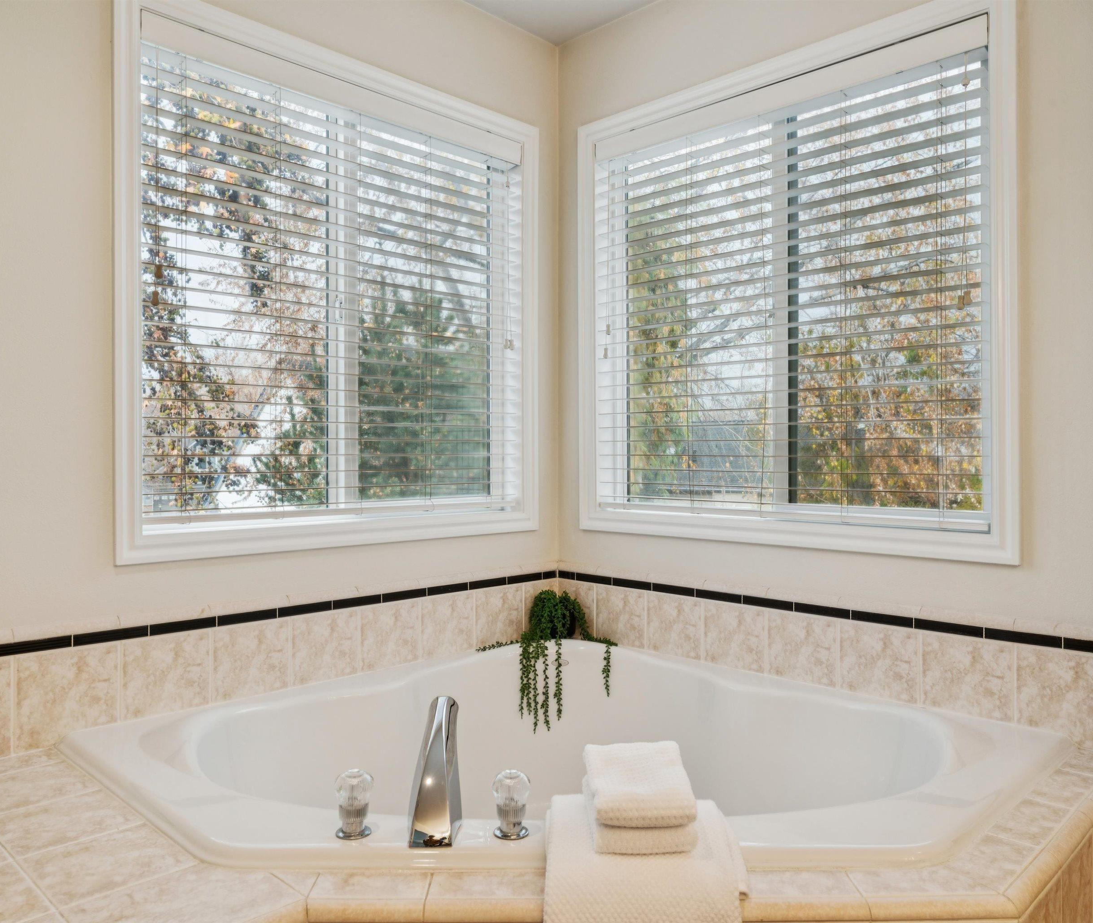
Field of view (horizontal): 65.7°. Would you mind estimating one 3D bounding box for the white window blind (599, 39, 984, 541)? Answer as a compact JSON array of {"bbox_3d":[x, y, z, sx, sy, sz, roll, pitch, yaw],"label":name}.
[{"bbox_3d":[0.597,-0.432,2.323,1.155,1.160,0.070,0,0,45],"label":"white window blind"}]

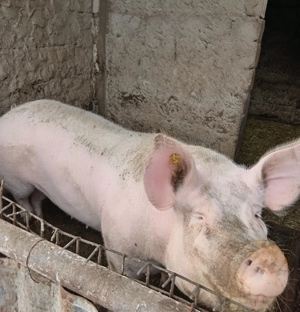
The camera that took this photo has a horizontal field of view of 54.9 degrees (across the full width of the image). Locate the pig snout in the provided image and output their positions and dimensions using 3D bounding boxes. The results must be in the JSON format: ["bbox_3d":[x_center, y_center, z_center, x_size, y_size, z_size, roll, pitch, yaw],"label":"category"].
[{"bbox_3d":[0.264,0.278,0.690,0.110,0.130,0.075,-2,13,-13],"label":"pig snout"}]

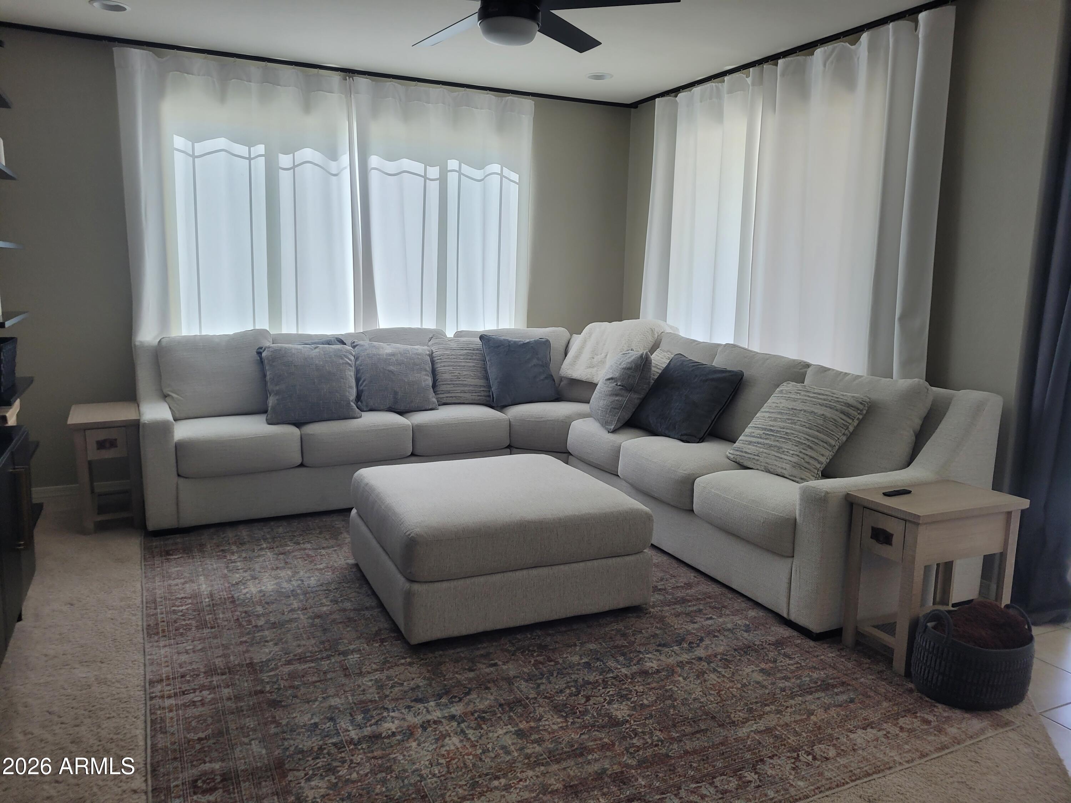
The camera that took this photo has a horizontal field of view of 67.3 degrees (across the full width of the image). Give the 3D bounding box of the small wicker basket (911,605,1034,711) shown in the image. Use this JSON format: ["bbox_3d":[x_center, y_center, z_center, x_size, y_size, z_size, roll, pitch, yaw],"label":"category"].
[{"bbox_3d":[1.545,0.877,2.845,0.395,0.266,0.350,-3,10,-26],"label":"small wicker basket"}]

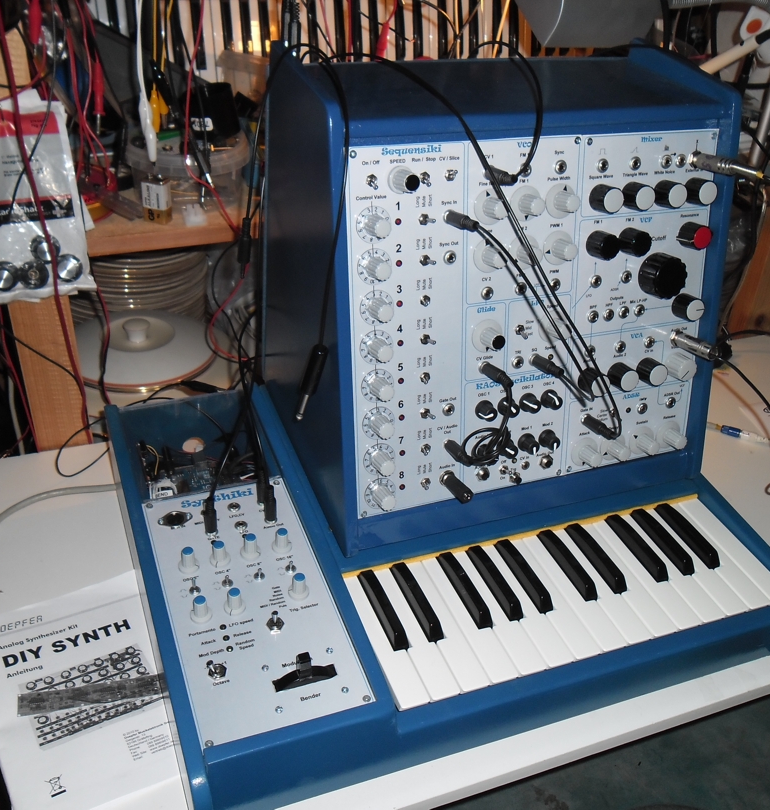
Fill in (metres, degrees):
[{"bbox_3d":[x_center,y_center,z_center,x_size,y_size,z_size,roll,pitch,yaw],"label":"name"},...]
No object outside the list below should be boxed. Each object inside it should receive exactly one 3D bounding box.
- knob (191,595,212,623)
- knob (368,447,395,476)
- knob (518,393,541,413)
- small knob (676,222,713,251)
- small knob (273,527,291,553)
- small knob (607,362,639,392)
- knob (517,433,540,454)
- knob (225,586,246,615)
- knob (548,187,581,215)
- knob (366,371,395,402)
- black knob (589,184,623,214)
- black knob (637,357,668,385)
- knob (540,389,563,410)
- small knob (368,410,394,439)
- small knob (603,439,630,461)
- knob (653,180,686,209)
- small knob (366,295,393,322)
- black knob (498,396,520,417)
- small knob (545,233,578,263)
[{"bbox_3d":[-0.134,0.148,0.614,0.016,0.017,0.016,-9,36,-19],"label":"knob"},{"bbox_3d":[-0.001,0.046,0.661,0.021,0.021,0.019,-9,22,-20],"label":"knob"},{"bbox_3d":[0.119,0.001,0.679,0.017,0.017,0.011,-9,23,-20],"label":"knob"},{"bbox_3d":[0.258,-0.139,0.698,0.022,0.022,0.017,-9,21,-21],"label":"small knob"},{"bbox_3d":[-0.079,0.104,0.654,0.015,0.017,0.015,4,36,-3],"label":"small knob"},{"bbox_3d":[0.207,-0.023,0.728,0.021,0.021,0.017,-9,22,-19],"label":"small knob"},{"bbox_3d":[0.124,0.034,0.715,0.018,0.018,0.012,-9,22,-20],"label":"knob"},{"bbox_3d":[-0.107,0.139,0.601,0.015,0.017,0.015,-9,38,-20],"label":"knob"},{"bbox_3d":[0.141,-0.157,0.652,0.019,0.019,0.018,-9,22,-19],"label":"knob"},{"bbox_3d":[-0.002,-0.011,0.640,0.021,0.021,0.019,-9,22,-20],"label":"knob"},{"bbox_3d":[0.170,-0.157,0.642,0.019,0.019,0.018,-9,23,-20],"label":"black knob"},{"bbox_3d":[0.235,-0.028,0.738,0.022,0.022,0.017,-9,22,-20],"label":"black knob"},{"bbox_3d":[0.142,-0.003,0.711,0.017,0.017,0.013,-9,22,-19],"label":"knob"},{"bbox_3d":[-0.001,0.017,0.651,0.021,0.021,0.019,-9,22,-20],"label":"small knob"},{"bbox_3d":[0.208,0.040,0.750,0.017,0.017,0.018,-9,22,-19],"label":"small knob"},{"bbox_3d":[0.233,-0.170,0.684,0.021,0.021,0.017,-9,22,-19],"label":"knob"},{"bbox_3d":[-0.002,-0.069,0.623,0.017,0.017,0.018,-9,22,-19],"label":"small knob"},{"bbox_3d":[0.101,0.003,0.680,0.016,0.016,0.013,-9,21,-21],"label":"black knob"},{"bbox_3d":[0.142,-0.122,0.664,0.026,0.026,0.018,-9,22,-20],"label":"small knob"}]

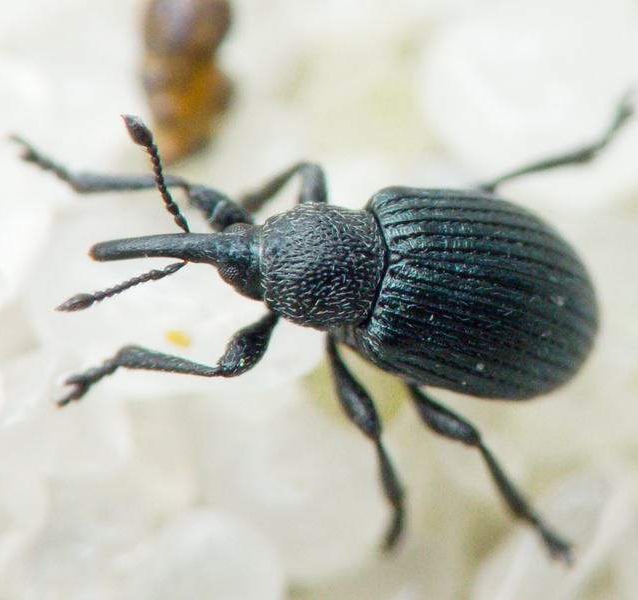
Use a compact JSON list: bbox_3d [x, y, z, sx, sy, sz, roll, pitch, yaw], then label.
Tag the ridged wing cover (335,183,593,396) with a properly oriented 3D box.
[{"bbox_3d":[0.001,0.000,0.031,0.002,0.001,0.001,16,77,-17],"label":"ridged wing cover"}]

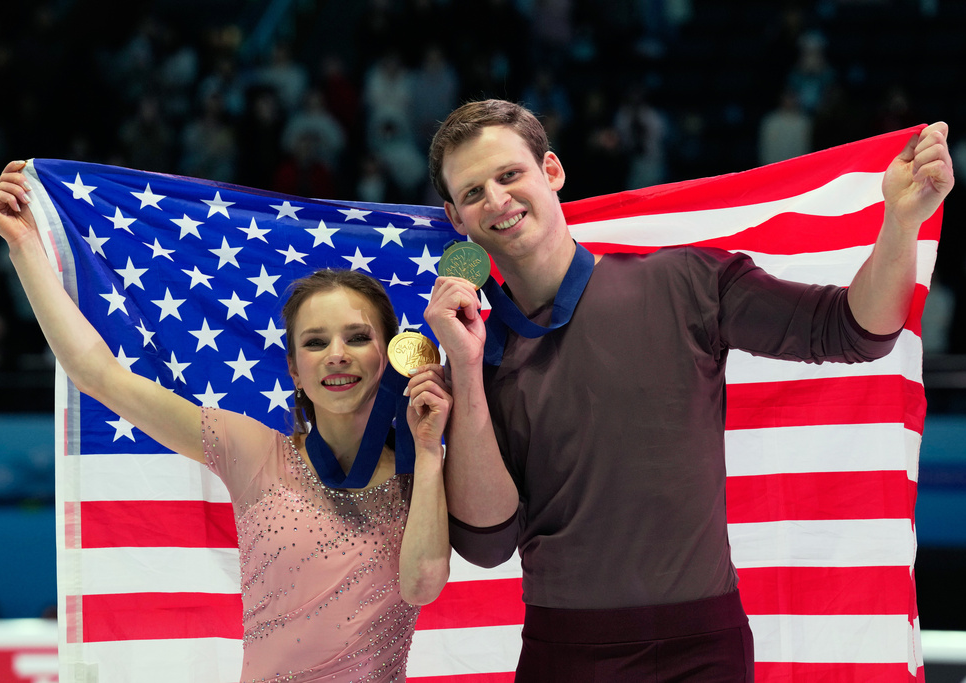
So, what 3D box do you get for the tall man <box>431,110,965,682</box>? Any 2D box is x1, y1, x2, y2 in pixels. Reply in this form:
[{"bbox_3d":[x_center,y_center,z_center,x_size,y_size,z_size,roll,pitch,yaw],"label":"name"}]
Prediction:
[{"bbox_3d":[0.300,0.600,6.500,0.810,1.910,0.480,0,-3,10],"label":"tall man"}]

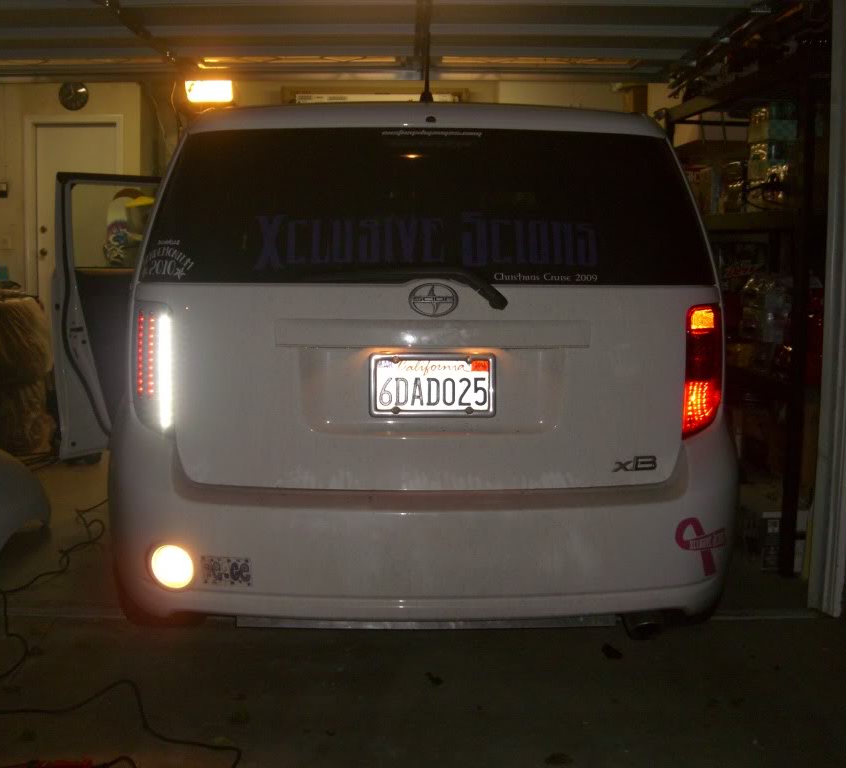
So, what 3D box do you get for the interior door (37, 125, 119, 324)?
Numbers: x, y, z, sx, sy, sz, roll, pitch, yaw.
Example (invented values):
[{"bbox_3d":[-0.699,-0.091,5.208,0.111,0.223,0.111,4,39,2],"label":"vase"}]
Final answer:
[{"bbox_3d":[-2.991,-1.240,9.824,0.745,2.030,0.045,1,7,1],"label":"interior door"}]

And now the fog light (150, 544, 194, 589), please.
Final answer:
[{"bbox_3d":[-0.604,0.438,2.700,0.105,0.107,0.050,2,7,13],"label":"fog light"}]

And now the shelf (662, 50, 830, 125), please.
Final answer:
[{"bbox_3d":[1.612,-1.253,4.832,0.600,0.110,2.000,1,7,1],"label":"shelf"}]

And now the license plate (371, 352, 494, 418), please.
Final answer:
[{"bbox_3d":[0.024,0.003,2.750,0.310,0.158,0.015,0,7,-4],"label":"license plate"}]

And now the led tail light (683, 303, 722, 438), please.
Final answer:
[{"bbox_3d":[0.710,-0.034,2.850,0.100,0.335,0.090,-1,7,-12],"label":"led tail light"}]

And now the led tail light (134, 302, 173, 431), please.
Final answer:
[{"bbox_3d":[-0.671,-0.041,2.800,0.100,0.330,0.090,1,7,4],"label":"led tail light"}]

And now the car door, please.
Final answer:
[{"bbox_3d":[-1.145,-0.330,5.030,0.180,1.180,1.120,5,8,32],"label":"car door"}]

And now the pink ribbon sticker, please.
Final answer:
[{"bbox_3d":[0.688,0.401,2.780,0.155,0.155,0.030,-5,9,-37],"label":"pink ribbon sticker"}]

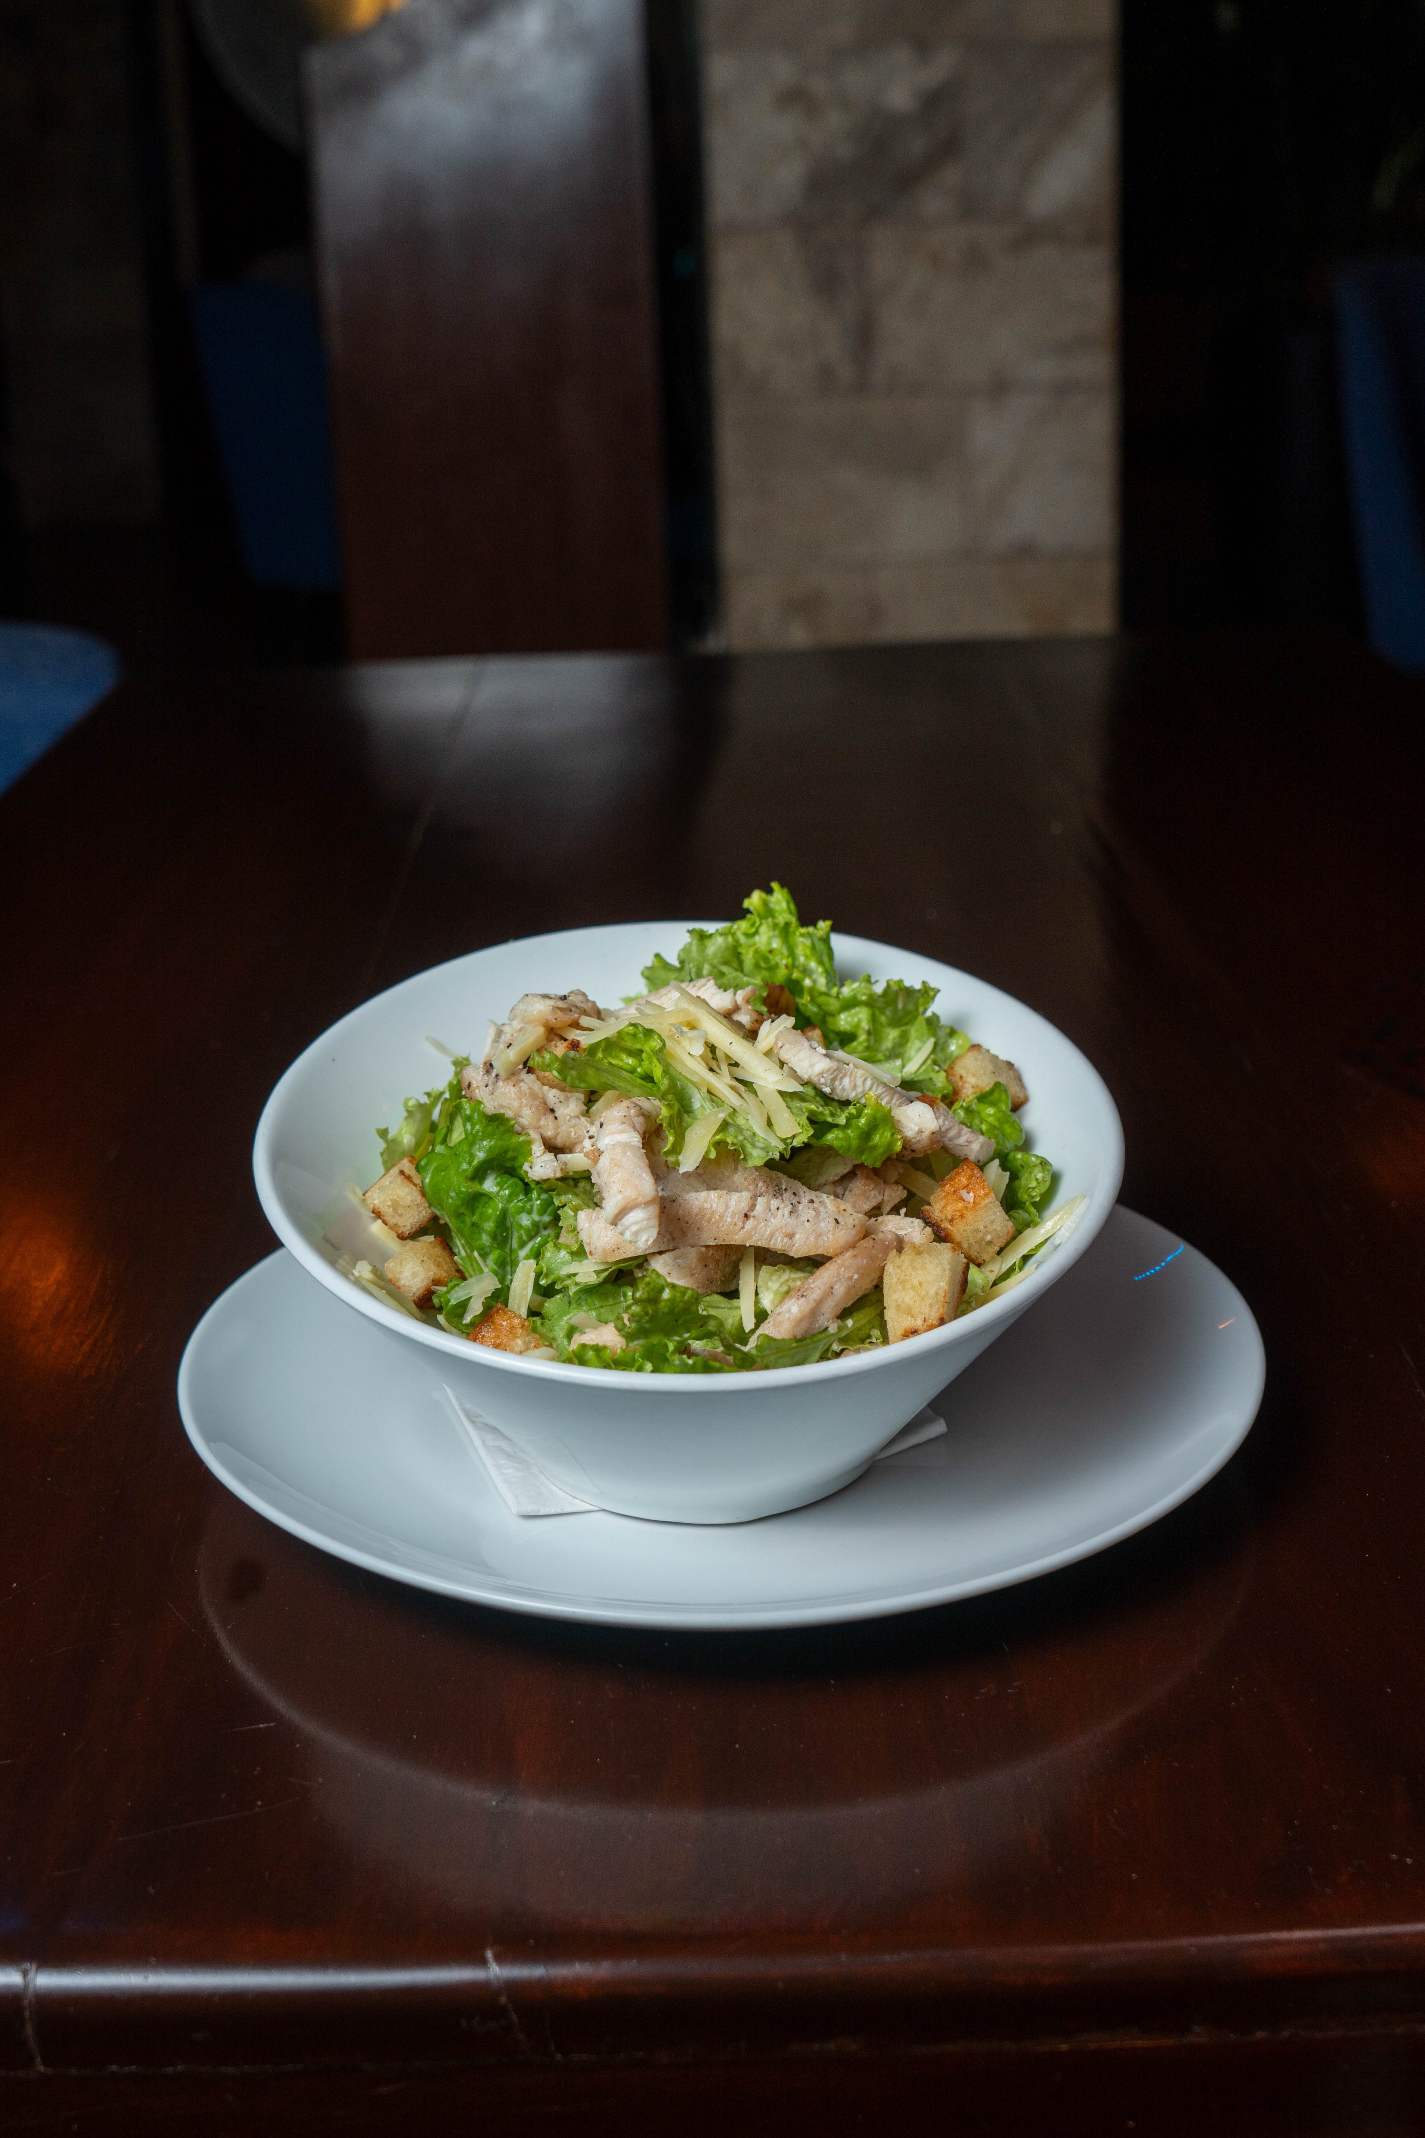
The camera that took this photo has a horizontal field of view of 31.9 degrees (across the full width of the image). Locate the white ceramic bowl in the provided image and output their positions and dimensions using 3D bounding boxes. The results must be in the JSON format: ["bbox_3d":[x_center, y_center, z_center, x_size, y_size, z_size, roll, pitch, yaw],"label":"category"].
[{"bbox_3d":[-0.004,0.042,0.627,0.214,0.102,0.210,-1,20,1],"label":"white ceramic bowl"}]

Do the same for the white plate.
[{"bbox_3d":[0.003,0.080,0.661,0.280,0.024,0.280,-2,20,0],"label":"white plate"}]

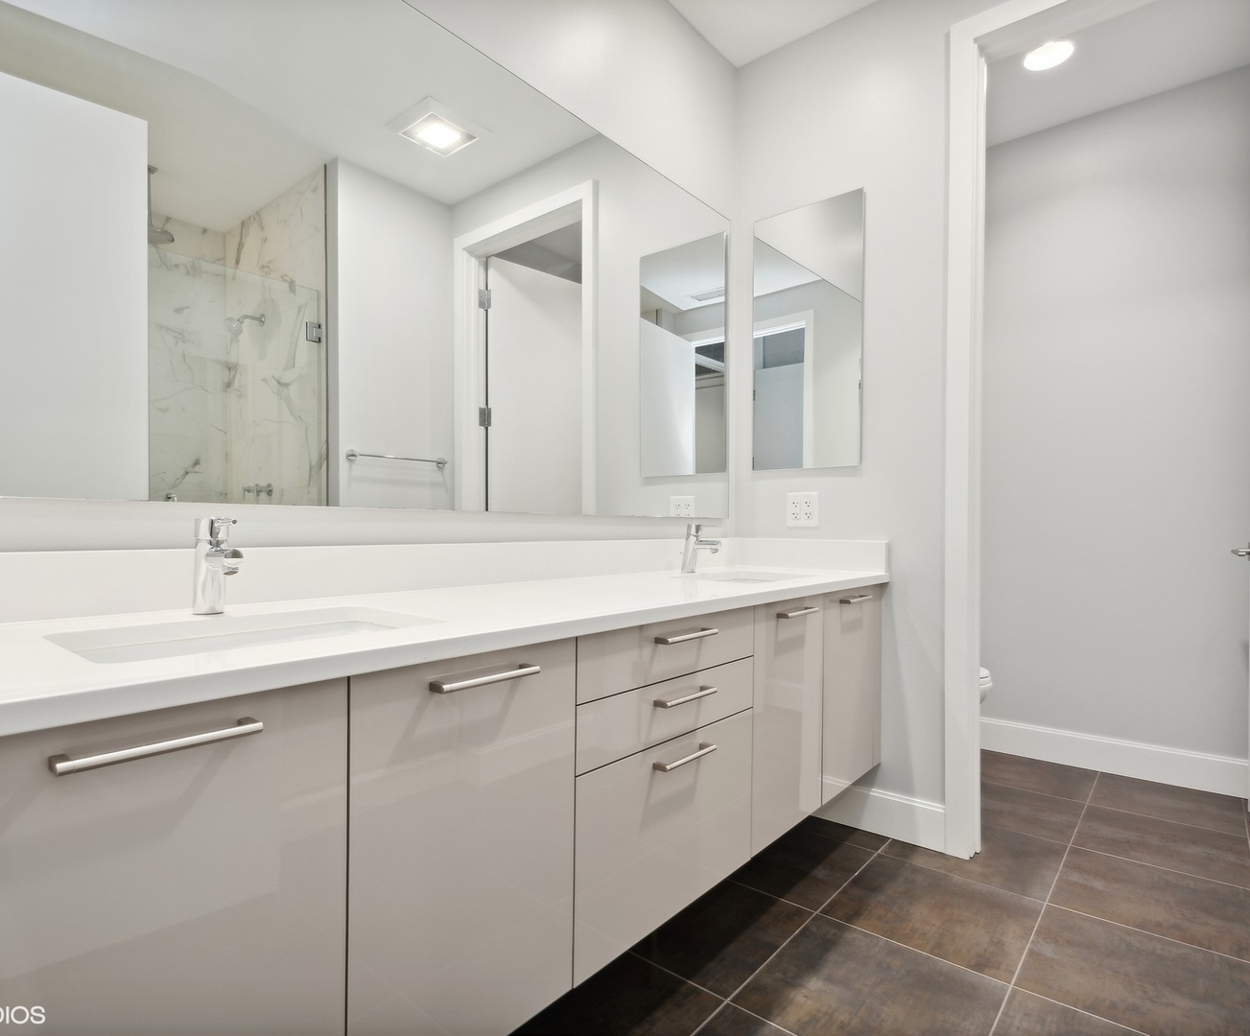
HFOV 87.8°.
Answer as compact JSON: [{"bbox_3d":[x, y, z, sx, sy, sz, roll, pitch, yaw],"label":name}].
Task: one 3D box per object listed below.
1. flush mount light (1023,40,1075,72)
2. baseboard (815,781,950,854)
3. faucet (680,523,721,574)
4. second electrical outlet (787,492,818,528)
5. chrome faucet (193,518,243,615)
[{"bbox_3d":[1.541,-1.675,2.358,0.150,0.020,0.150,0,-1,41],"label":"flush mount light"},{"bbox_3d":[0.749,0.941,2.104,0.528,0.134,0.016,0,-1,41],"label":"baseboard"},{"bbox_3d":[0.236,0.096,2.029,0.136,0.155,0.046,0,-1,41],"label":"faucet"},{"bbox_3d":[0.615,-0.029,2.245,0.117,0.116,0.008,0,-1,41],"label":"second electrical outlet"},{"bbox_3d":[-0.639,0.077,1.022,0.136,0.155,0.046,0,-1,41],"label":"chrome faucet"}]

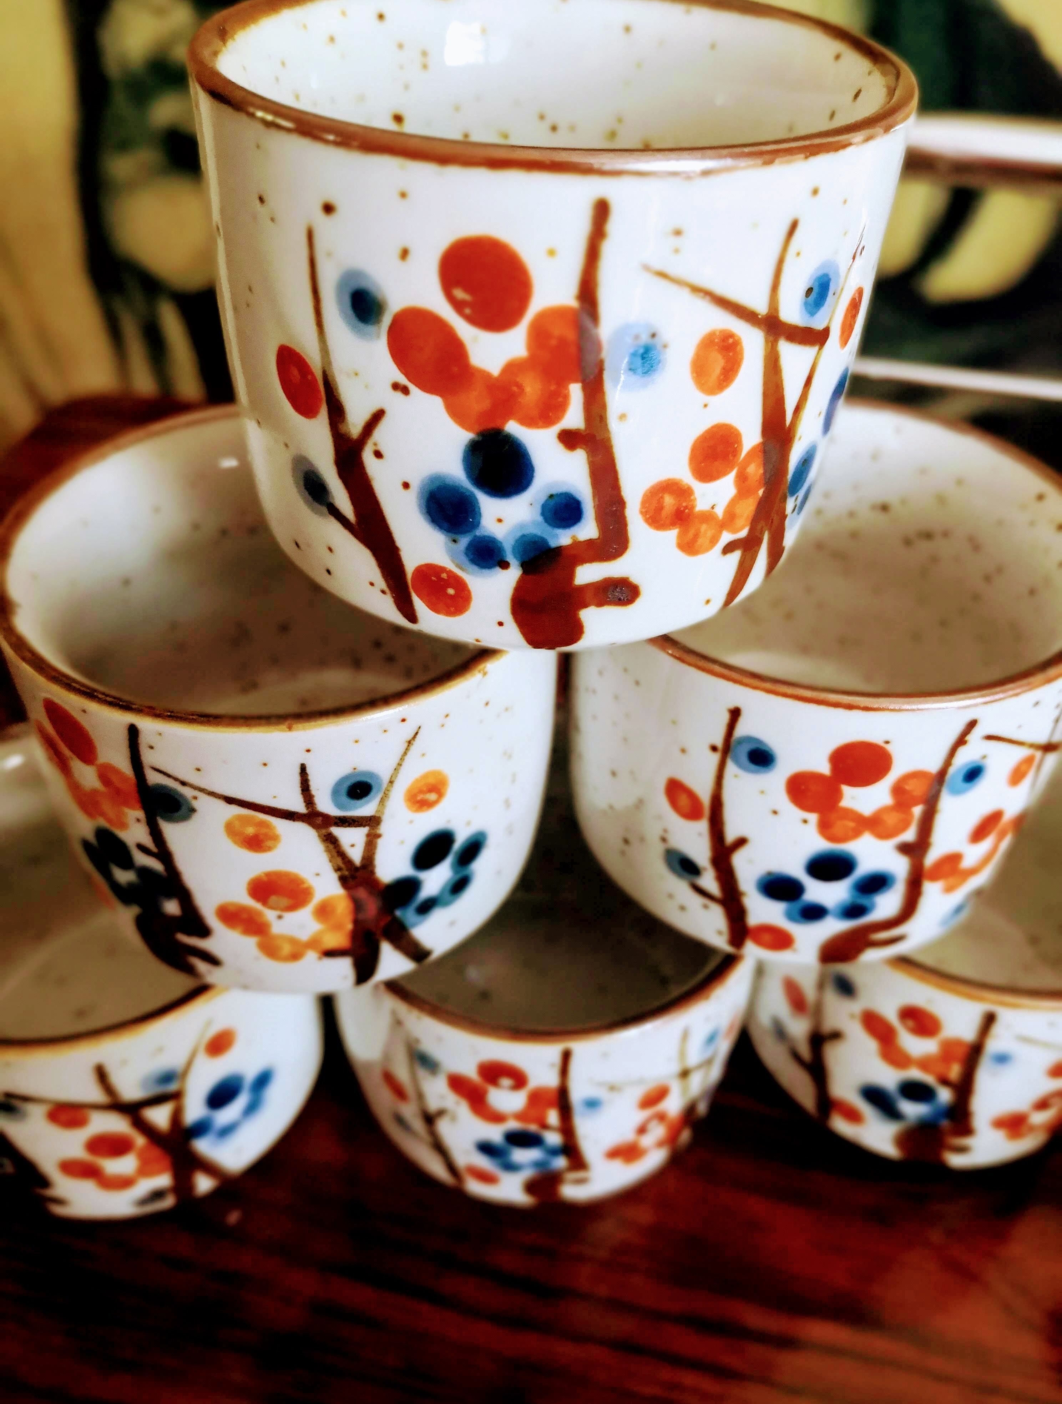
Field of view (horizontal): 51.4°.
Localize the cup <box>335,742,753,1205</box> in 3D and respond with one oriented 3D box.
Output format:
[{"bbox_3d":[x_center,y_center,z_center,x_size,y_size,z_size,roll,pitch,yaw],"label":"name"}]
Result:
[{"bbox_3d":[0.002,0.051,0.220,0.082,0.064,0.082,1,43,-1],"label":"cup"}]

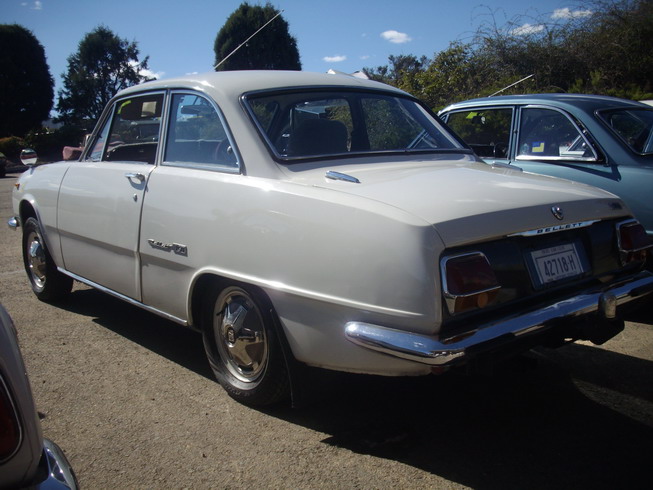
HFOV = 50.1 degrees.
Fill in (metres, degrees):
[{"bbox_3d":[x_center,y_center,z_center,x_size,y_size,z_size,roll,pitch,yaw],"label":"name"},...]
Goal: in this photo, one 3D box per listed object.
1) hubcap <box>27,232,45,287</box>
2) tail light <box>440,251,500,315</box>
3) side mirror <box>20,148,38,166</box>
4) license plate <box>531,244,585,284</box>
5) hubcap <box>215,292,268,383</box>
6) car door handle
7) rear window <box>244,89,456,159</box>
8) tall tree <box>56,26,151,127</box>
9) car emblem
[{"bbox_3d":[-1.864,0.093,4.503,0.085,0.360,0.360,-9,12,-40],"label":"hubcap"},{"bbox_3d":[0.427,0.110,2.056,0.200,0.170,0.070,-9,-1,-40],"label":"tail light"},{"bbox_3d":[-1.953,-0.572,4.575,0.115,0.120,0.070,-9,12,-40],"label":"side mirror"},{"bbox_3d":[0.788,0.060,2.369,0.262,0.110,0.012,-9,-10,-40],"label":"license plate"},{"bbox_3d":[-0.335,0.370,2.740,0.085,0.360,0.360,-9,12,-40],"label":"hubcap"},{"bbox_3d":[-0.871,-0.305,3.156,0.045,0.042,0.160,-9,12,-40],"label":"car door handle"},{"bbox_3d":[0.158,-0.527,3.016,1.140,0.100,0.430,-9,50,-40],"label":"rear window"},{"bbox_3d":[-11.447,-8.234,35.369,5.200,6.800,5.200,-4,10,-17],"label":"tall tree"},{"bbox_3d":[0.778,-0.105,2.350,0.055,0.056,0.020,-9,-7,-40],"label":"car emblem"}]

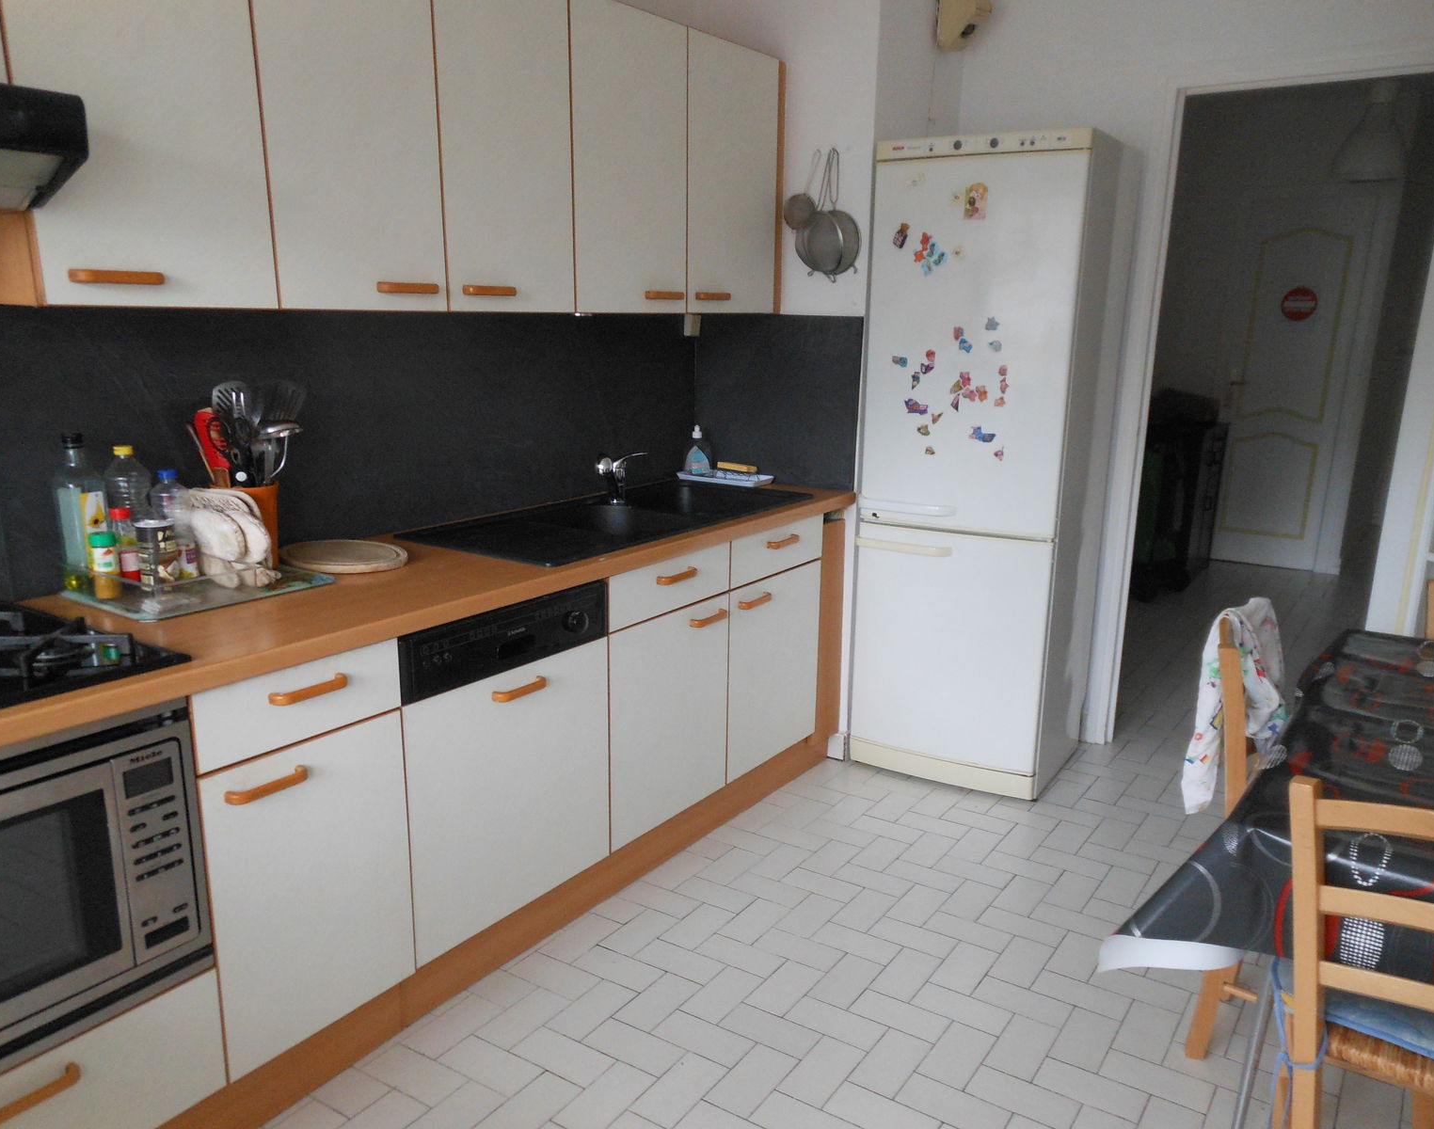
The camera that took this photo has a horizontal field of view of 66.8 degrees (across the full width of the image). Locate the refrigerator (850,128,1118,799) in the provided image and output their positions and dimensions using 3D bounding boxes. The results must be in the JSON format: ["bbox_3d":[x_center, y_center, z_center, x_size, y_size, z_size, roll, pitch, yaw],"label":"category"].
[{"bbox_3d":[0.850,-0.300,3.447,0.600,1.913,0.580,8,15,29],"label":"refrigerator"}]

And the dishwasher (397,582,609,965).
[{"bbox_3d":[-0.664,0.383,2.505,0.580,0.698,0.600,10,16,34],"label":"dishwasher"}]

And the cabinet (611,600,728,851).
[{"bbox_3d":[-0.349,0.352,2.960,0.580,0.562,0.500,10,16,34],"label":"cabinet"}]

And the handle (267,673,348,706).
[{"bbox_3d":[-0.696,0.214,1.867,0.032,0.020,0.145,10,16,34],"label":"handle"}]

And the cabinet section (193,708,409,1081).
[{"bbox_3d":[-0.940,0.542,2.112,0.560,0.560,0.398,10,16,34],"label":"cabinet section"}]

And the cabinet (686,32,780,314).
[{"bbox_3d":[-0.095,-1.110,3.193,0.355,0.729,0.446,10,16,34],"label":"cabinet"}]

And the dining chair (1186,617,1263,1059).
[{"bbox_3d":[1.204,0.548,2.110,0.450,0.870,0.400,10,16,34],"label":"dining chair"}]

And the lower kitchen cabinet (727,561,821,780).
[{"bbox_3d":[-0.063,0.263,3.358,0.580,0.562,0.496,10,16,34],"label":"lower kitchen cabinet"}]

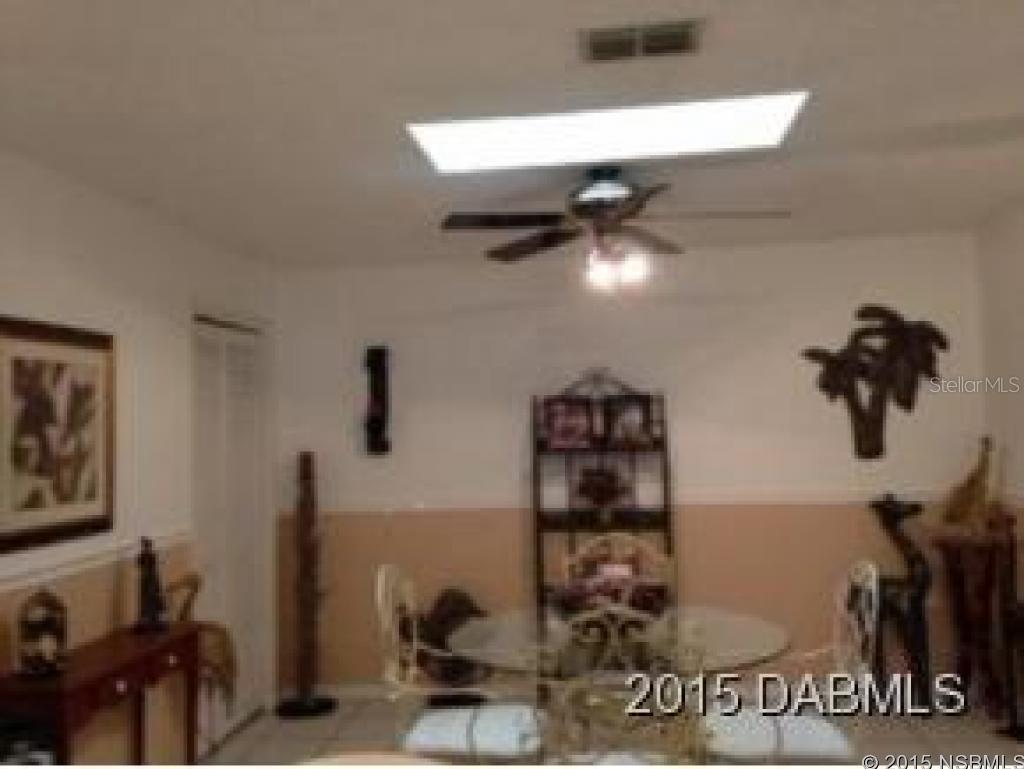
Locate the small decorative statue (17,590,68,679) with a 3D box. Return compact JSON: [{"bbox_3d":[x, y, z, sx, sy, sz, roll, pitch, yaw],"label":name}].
[{"bbox_3d":[-1.490,0.787,3.094,0.130,0.245,0.100,0,-3,-38],"label":"small decorative statue"}]

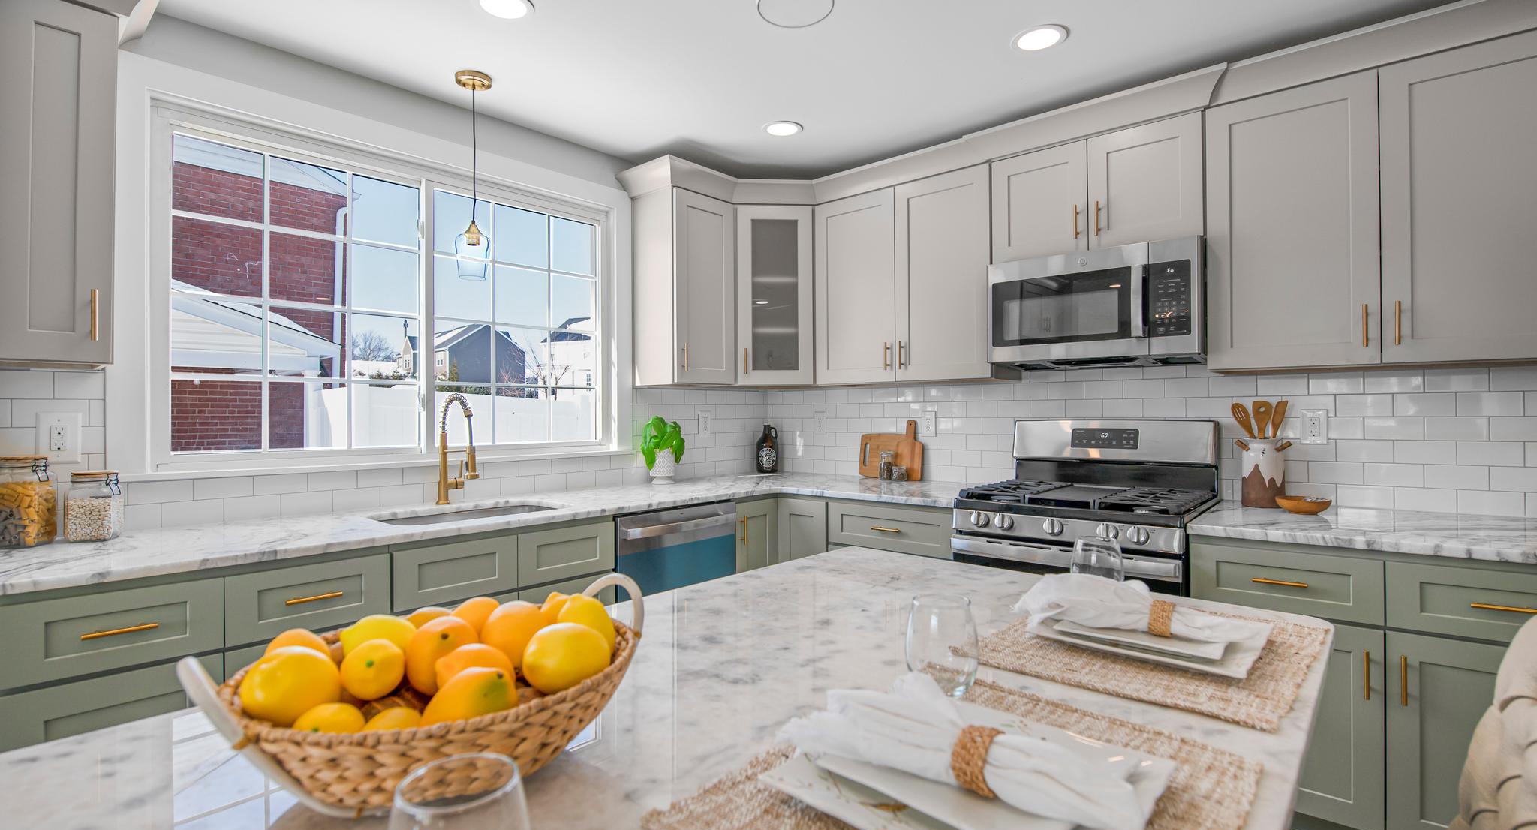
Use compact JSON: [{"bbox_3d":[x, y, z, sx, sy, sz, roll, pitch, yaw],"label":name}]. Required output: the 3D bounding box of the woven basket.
[{"bbox_3d":[-0.292,0.255,0.635,0.330,0.160,0.385,0,0,44],"label":"woven basket"}]

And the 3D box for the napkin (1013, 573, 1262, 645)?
[{"bbox_3d":[0.538,0.284,1.007,0.305,0.052,0.140,0,0,41],"label":"napkin"}]

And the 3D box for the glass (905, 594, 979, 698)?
[{"bbox_3d":[0.209,0.277,0.820,0.089,0.109,0.089,0,0,0],"label":"glass"}]

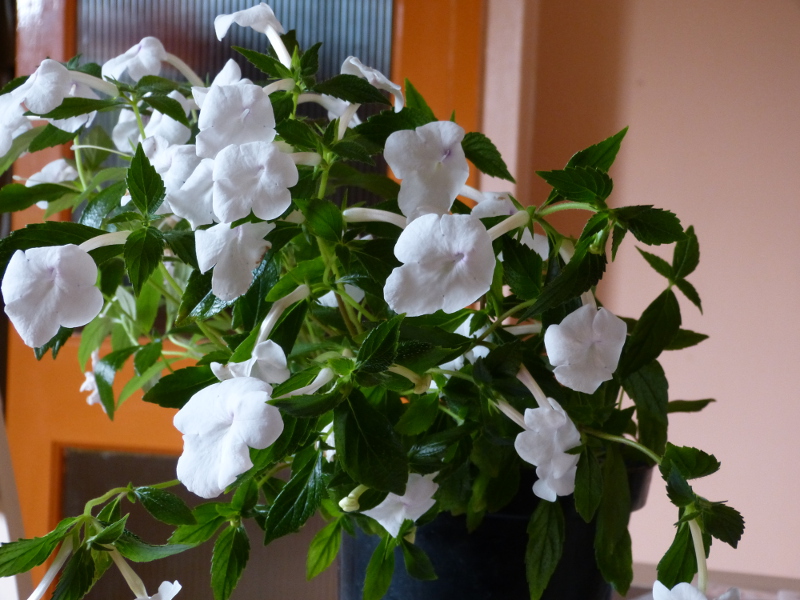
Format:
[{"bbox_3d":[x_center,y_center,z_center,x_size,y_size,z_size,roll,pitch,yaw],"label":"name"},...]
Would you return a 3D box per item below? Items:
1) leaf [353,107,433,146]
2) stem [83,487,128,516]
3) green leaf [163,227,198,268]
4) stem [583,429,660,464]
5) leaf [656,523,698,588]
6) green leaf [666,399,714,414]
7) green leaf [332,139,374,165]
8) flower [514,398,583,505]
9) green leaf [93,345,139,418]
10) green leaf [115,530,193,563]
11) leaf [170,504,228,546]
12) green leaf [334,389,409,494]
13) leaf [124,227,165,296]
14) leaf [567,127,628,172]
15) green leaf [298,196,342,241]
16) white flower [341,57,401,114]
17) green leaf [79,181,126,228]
[{"bbox_3d":[-0.001,-0.081,0.605,0.042,0.008,0.024,-11,44,-17],"label":"leaf"},{"bbox_3d":[-0.132,0.091,0.585,0.023,0.006,0.005,-31,0,-7],"label":"stem"},{"bbox_3d":[-0.108,-0.023,0.644,0.019,0.032,0.007,-39,-15,-16],"label":"green leaf"},{"bbox_3d":[0.110,0.072,0.640,0.043,0.009,0.008,24,0,0],"label":"stem"},{"bbox_3d":[0.143,0.129,0.660,0.021,0.046,0.008,10,-13,14],"label":"leaf"},{"bbox_3d":[0.169,0.063,0.770,0.041,0.008,0.019,-3,22,-6],"label":"green leaf"},{"bbox_3d":[-0.025,-0.082,0.710,0.026,0.007,0.014,21,34,21],"label":"green leaf"},{"bbox_3d":[0.067,0.068,0.585,0.030,0.043,0.018,-1,18,-45],"label":"flower"},{"bbox_3d":[-0.172,0.050,0.780,0.020,0.045,0.015,11,-10,24],"label":"green leaf"},{"bbox_3d":[-0.118,0.118,0.620,0.037,0.014,0.016,2,4,5],"label":"green leaf"},{"bbox_3d":[-0.093,0.107,0.600,0.030,0.008,0.018,-23,38,-10],"label":"leaf"},{"bbox_3d":[-0.013,0.066,0.605,0.031,0.053,0.012,-30,0,24],"label":"green leaf"},{"bbox_3d":[-0.124,-0.018,0.625,0.020,0.037,0.008,3,-16,1],"label":"leaf"},{"bbox_3d":[0.102,-0.074,0.690,0.024,0.054,0.009,42,-8,40],"label":"leaf"},{"bbox_3d":[-0.040,-0.041,0.645,0.021,0.024,0.010,0,-21,0],"label":"green leaf"},{"bbox_3d":[-0.016,-0.122,0.730,0.038,0.017,0.036,27,9,1],"label":"white flower"},{"bbox_3d":[-0.173,-0.055,0.750,0.019,0.037,0.010,42,-12,22],"label":"green leaf"}]

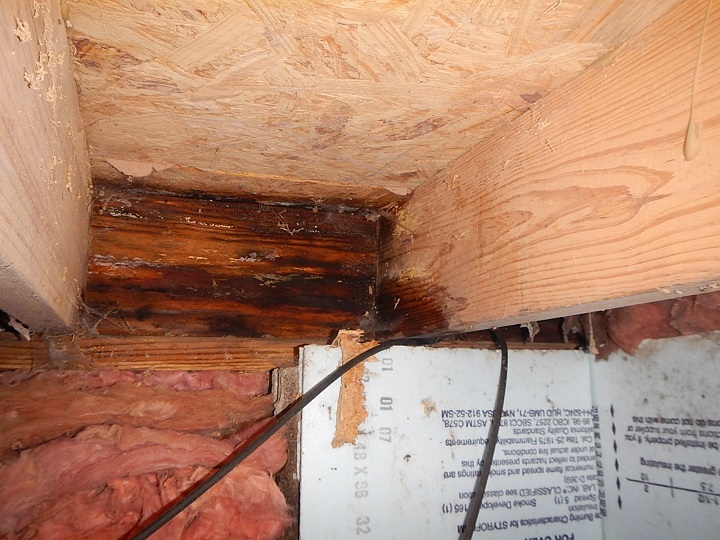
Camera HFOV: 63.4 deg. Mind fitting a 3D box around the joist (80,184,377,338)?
[{"bbox_3d":[-0.153,0.003,0.766,0.370,0.186,0.040,4,-12,-20],"label":"joist"}]

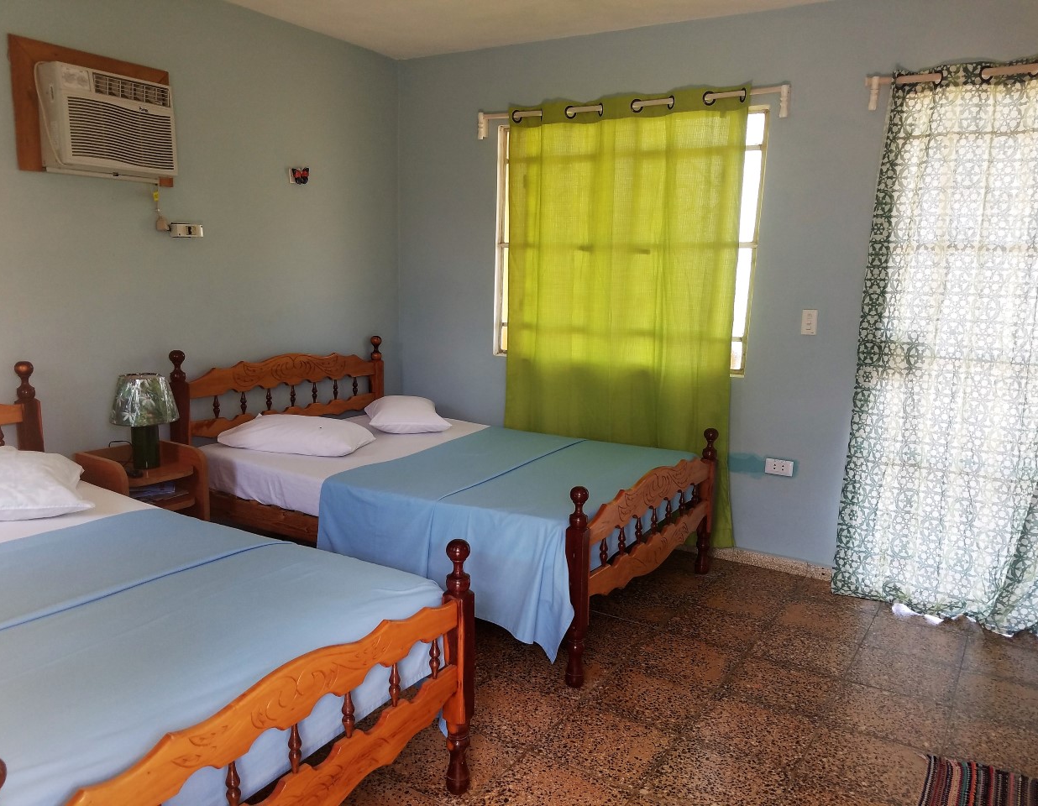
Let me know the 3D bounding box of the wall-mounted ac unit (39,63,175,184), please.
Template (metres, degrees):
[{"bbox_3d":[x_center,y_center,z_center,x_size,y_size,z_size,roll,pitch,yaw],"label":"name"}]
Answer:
[{"bbox_3d":[-1.681,-1.140,3.329,0.152,0.399,0.489,7,11,31],"label":"wall-mounted ac unit"}]

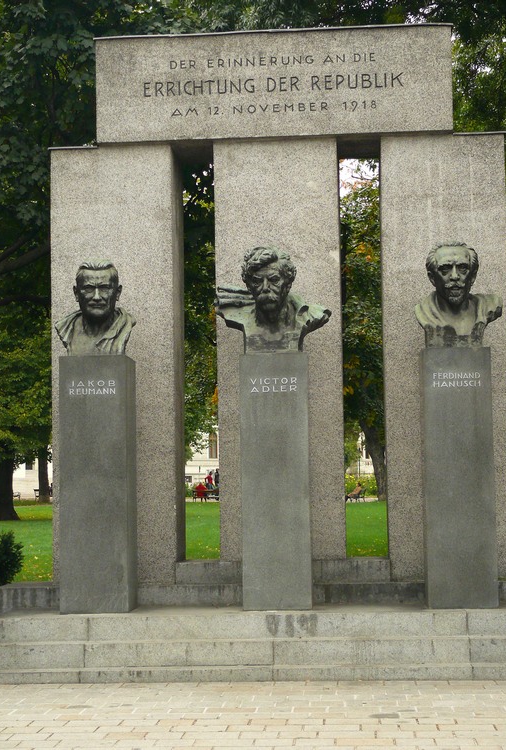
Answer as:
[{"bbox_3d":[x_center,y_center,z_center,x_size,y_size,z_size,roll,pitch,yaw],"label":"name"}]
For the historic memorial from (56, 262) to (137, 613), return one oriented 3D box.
[{"bbox_3d":[-1.310,0.499,11.992,0.690,2.927,0.491,-1,-4,4],"label":"historic memorial"}]

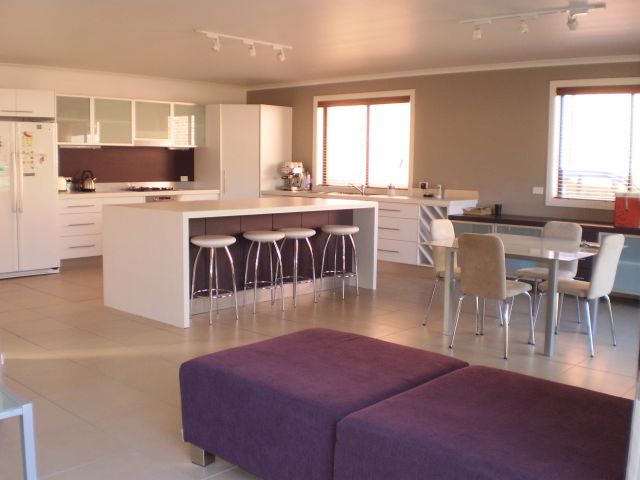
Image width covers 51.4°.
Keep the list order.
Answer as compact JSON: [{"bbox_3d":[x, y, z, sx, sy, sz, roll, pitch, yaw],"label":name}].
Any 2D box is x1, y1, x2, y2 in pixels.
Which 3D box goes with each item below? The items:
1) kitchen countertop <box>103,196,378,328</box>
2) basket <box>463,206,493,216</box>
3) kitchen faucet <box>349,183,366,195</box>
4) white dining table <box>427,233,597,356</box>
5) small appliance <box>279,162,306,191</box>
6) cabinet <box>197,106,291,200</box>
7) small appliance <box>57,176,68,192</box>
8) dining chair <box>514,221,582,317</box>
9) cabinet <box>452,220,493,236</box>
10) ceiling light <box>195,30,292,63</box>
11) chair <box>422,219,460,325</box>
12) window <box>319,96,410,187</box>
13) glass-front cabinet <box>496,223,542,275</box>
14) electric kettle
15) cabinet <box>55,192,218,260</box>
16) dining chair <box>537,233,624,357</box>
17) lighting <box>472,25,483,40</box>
[{"bbox_3d":[-0.672,0.103,6.537,1.193,0.918,2.499,7,9,42],"label":"kitchen countertop"},{"bbox_3d":[1.804,-0.319,7.484,0.347,0.102,0.265,7,9,42],"label":"basket"},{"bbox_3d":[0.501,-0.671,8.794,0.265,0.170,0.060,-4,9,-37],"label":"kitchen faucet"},{"bbox_3d":[1.613,0.398,5.225,1.153,0.734,1.193,7,9,42],"label":"white dining table"},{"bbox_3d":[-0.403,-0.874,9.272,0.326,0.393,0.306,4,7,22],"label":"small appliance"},{"bbox_3d":[-1.105,-0.875,9.724,0.959,2.091,0.949,7,9,42],"label":"cabinet"},{"bbox_3d":[-3.077,-0.654,7.828,0.265,0.184,0.204,7,9,42],"label":"small appliance"},{"bbox_3d":[1.950,0.285,5.717,0.461,0.880,0.536,7,9,42],"label":"dining chair"},{"bbox_3d":[1.806,0.094,7.468,0.571,0.612,0.490,7,9,42],"label":"cabinet"},{"bbox_3d":[-0.697,-1.817,6.311,0.112,0.158,1.173,7,9,42],"label":"ceiling light"},{"bbox_3d":[1.202,0.285,5.612,0.536,0.880,0.468,7,9,40],"label":"chair"},{"bbox_3d":[0.550,-1.286,8.833,1.612,1.193,0.102,7,9,42],"label":"window"},{"bbox_3d":[2.253,0.114,7.151,0.564,0.557,0.550,7,9,42],"label":"glass-front cabinet"},{"bbox_3d":[-2.779,-0.706,8.015,0.204,0.255,0.194,-2,7,-25],"label":"electric kettle"},{"bbox_3d":[-2.468,-0.235,8.849,0.600,0.821,2.351,7,9,42],"label":"cabinet"},{"bbox_3d":[1.928,0.373,5.005,0.541,0.852,0.510,7,9,42],"label":"dining chair"},{"bbox_3d":[1.234,-1.628,5.215,0.076,0.133,0.087,7,9,42],"label":"lighting"}]

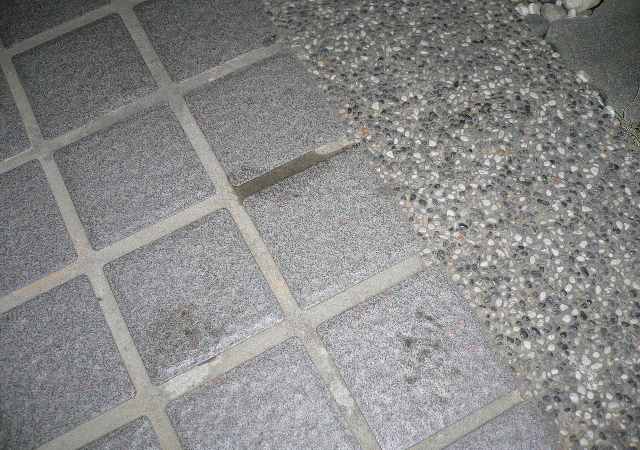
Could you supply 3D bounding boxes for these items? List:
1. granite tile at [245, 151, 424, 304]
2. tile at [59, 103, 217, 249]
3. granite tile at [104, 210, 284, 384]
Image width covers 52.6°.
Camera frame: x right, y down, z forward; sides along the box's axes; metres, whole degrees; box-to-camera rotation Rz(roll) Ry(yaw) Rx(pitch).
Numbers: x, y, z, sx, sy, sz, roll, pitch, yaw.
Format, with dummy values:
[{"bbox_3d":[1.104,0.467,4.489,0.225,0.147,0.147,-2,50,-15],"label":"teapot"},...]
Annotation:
[{"bbox_3d":[0.013,0.001,0.727,0.150,0.015,0.150,-26,66,-11],"label":"granite tile"},{"bbox_3d":[-0.216,-0.058,0.763,0.150,0.015,0.150,-26,66,-11],"label":"tile"},{"bbox_3d":[-0.137,0.075,0.696,0.150,0.015,0.150,-26,66,-11],"label":"granite tile"}]

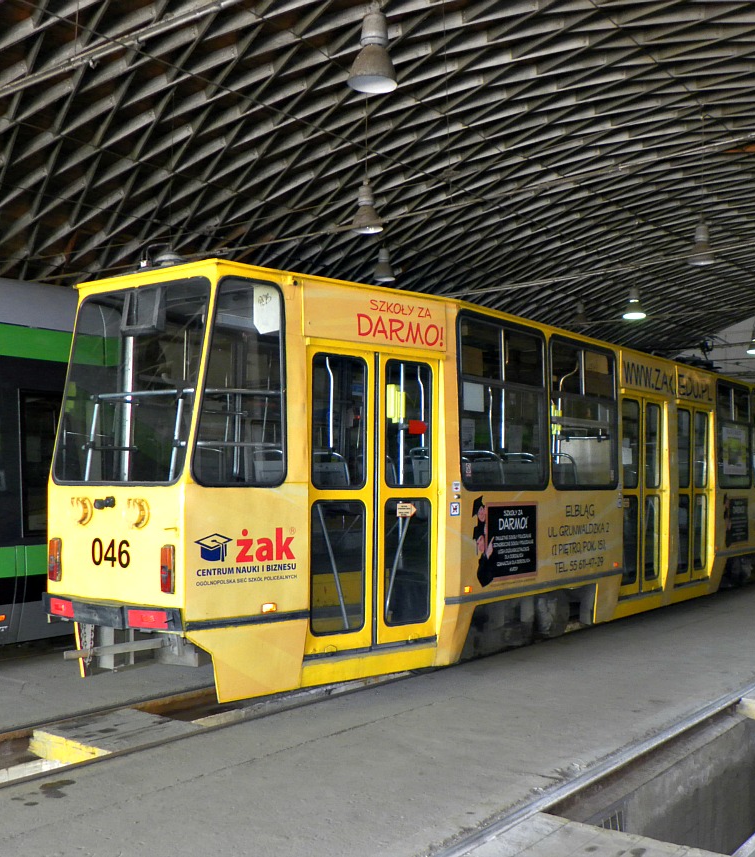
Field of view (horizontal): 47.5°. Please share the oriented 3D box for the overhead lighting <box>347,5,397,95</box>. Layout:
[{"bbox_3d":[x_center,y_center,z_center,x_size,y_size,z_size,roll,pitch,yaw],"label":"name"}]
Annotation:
[{"bbox_3d":[-0.049,-3.941,8.884,0.510,0.790,0.510,1,-3,0],"label":"overhead lighting"}]

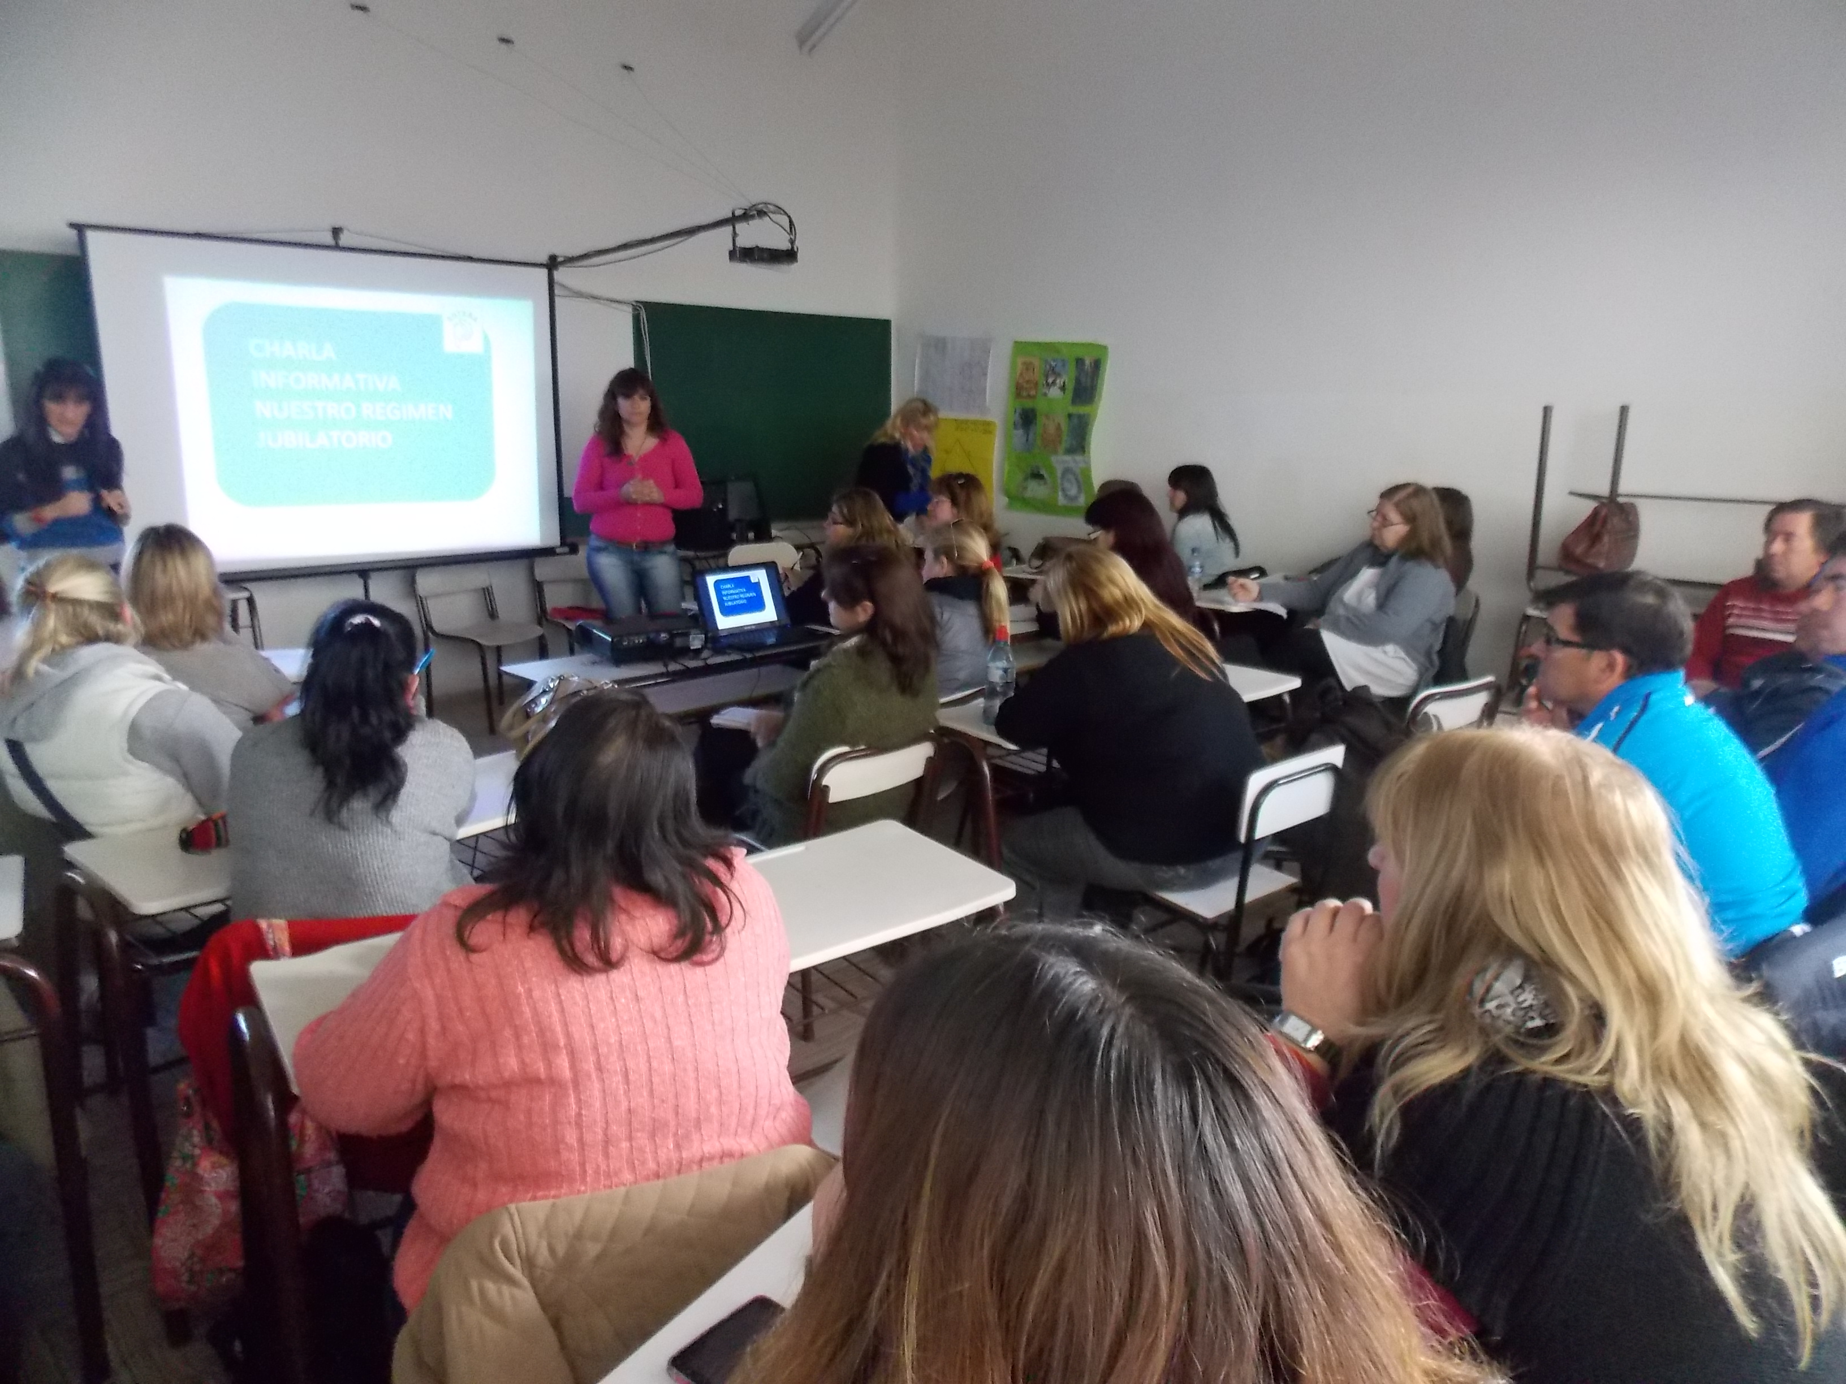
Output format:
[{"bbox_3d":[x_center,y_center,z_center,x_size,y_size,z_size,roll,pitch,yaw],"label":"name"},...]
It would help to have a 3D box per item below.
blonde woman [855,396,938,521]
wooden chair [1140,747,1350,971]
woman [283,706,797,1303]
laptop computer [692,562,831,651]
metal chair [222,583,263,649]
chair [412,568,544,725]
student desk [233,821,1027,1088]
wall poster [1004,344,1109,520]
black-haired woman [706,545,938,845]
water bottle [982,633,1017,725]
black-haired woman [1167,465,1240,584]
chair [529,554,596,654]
[{"bbox_3d":[-0.110,-0.692,6.377,0.400,1.623,0.460,9,15,34],"label":"blonde woman"},{"bbox_3d":[0.695,0.485,3.012,0.390,0.763,0.480,-10,17,-39],"label":"wooden chair"},{"bbox_3d":[-0.492,0.563,1.715,0.560,1.206,0.700,-8,15,-33],"label":"woman"},{"bbox_3d":[-0.583,-0.330,4.502,0.340,0.230,0.340,-11,17,-42],"label":"laptop computer"},{"bbox_3d":[-3.119,-0.044,5.312,0.420,0.790,0.480,5,13,19],"label":"metal chair"},{"bbox_3d":[-2.237,-0.255,6.275,0.480,0.790,0.410,10,16,37],"label":"chair"},{"bbox_3d":[-0.377,0.722,1.923,1.090,0.768,0.415,-9,16,-35],"label":"student desk"},{"bbox_3d":[0.816,-1.666,7.759,0.030,1.070,0.760,-11,17,-42],"label":"wall poster"},{"bbox_3d":[-0.246,0.241,3.087,0.720,1.239,0.470,10,16,37],"label":"black-haired woman"},{"bbox_3d":[0.190,-0.041,3.011,0.068,0.235,0.068,0,13,0],"label":"water bottle"},{"bbox_3d":[1.144,-0.446,5.920,0.680,1.260,0.440,9,16,34],"label":"black-haired woman"},{"bbox_3d":[-1.760,-0.333,6.444,0.390,0.763,0.480,-10,17,-37],"label":"chair"}]

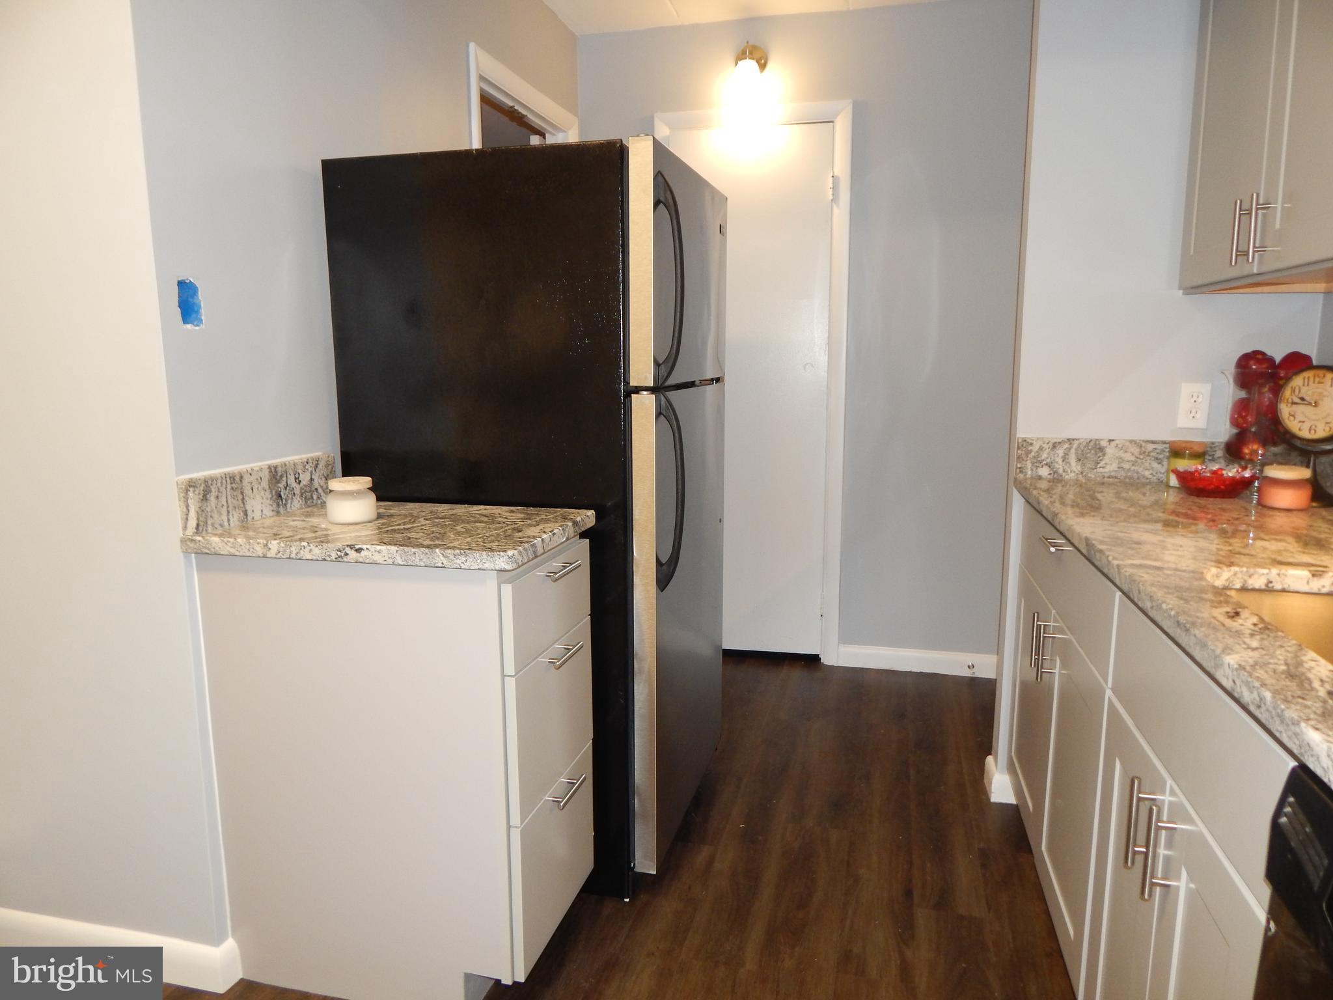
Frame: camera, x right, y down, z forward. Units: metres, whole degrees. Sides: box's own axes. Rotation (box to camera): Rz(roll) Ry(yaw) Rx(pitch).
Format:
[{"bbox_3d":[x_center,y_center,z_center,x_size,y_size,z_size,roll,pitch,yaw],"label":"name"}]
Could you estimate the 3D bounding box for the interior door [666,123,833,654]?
[{"bbox_3d":[0.317,-0.396,3.497,0.620,2.045,0.040,2,9,14],"label":"interior door"}]

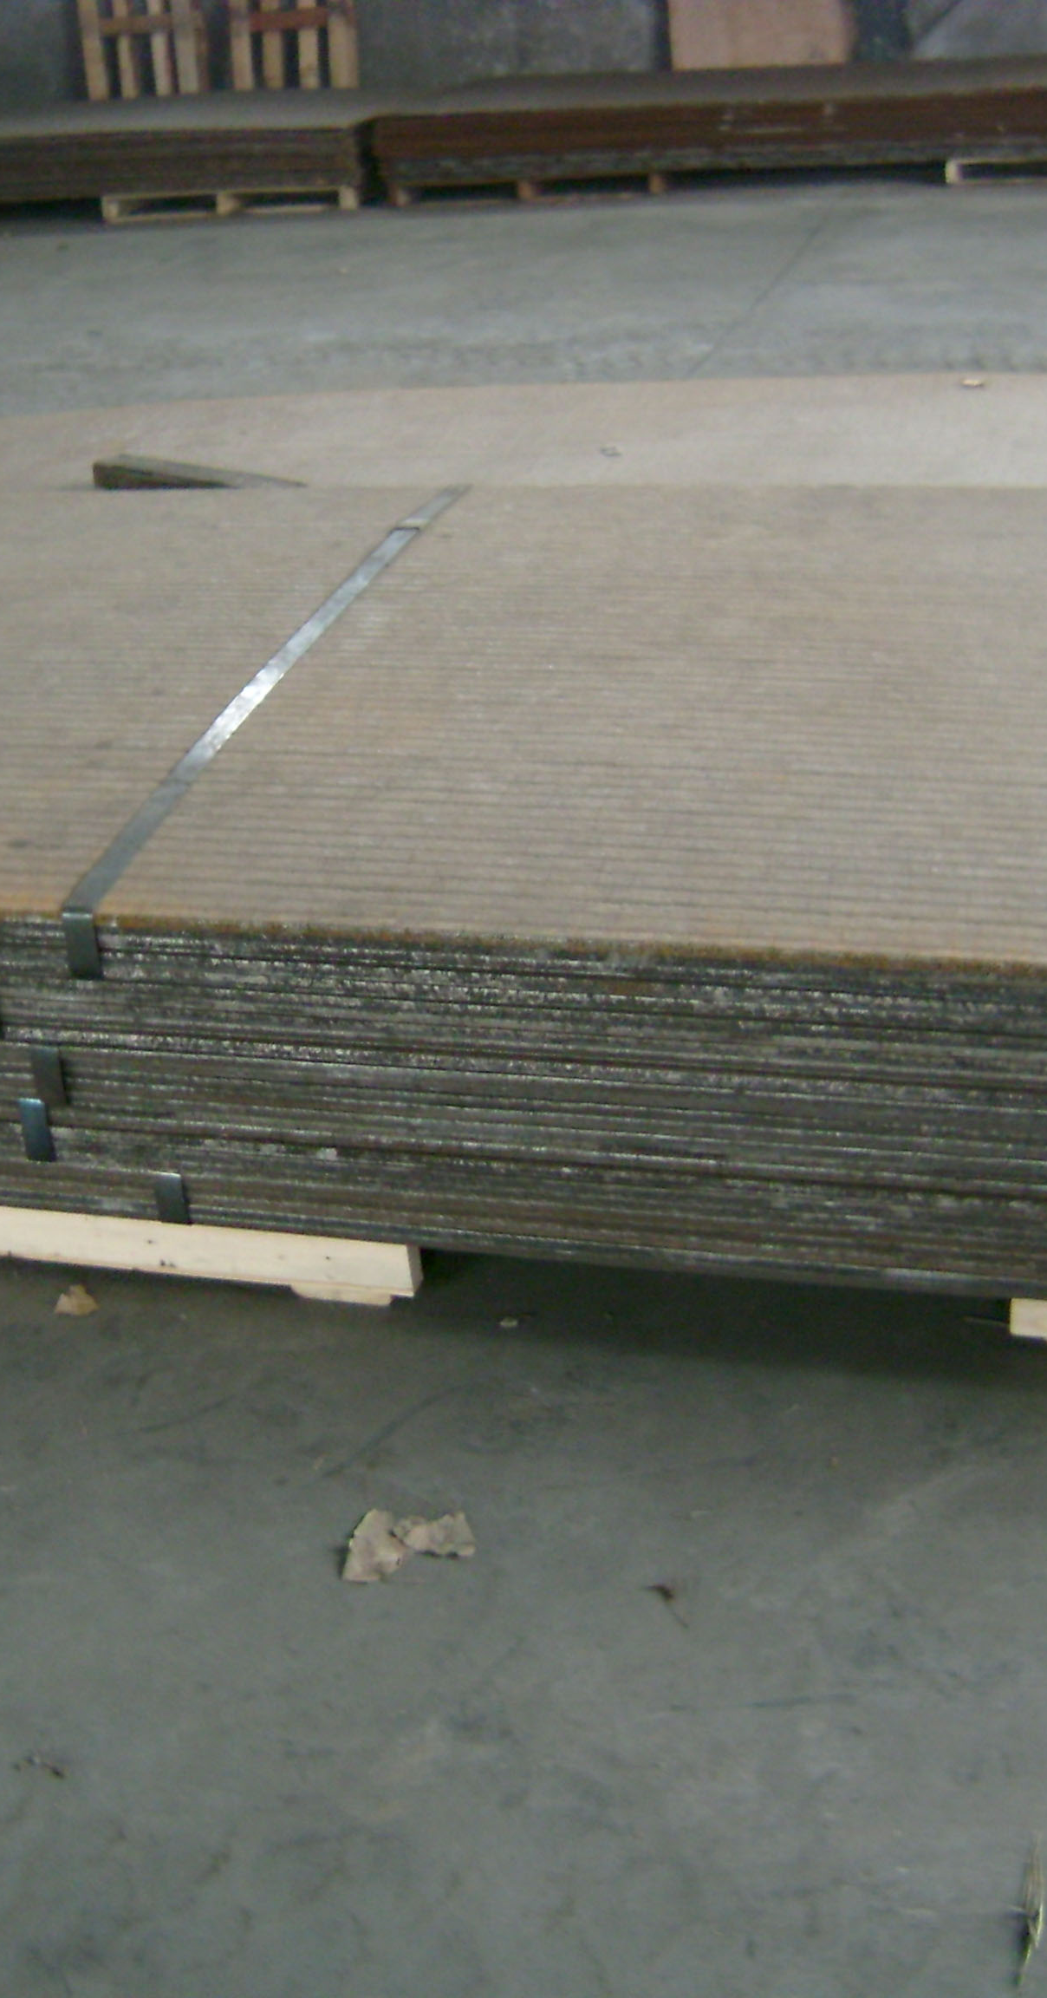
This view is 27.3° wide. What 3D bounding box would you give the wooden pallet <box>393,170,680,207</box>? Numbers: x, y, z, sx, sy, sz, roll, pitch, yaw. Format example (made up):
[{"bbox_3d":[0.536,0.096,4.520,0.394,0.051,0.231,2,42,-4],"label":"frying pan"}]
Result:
[{"bbox_3d":[0.127,-3.319,8.568,1.055,0.097,1.050,2,30,12],"label":"wooden pallet"}]

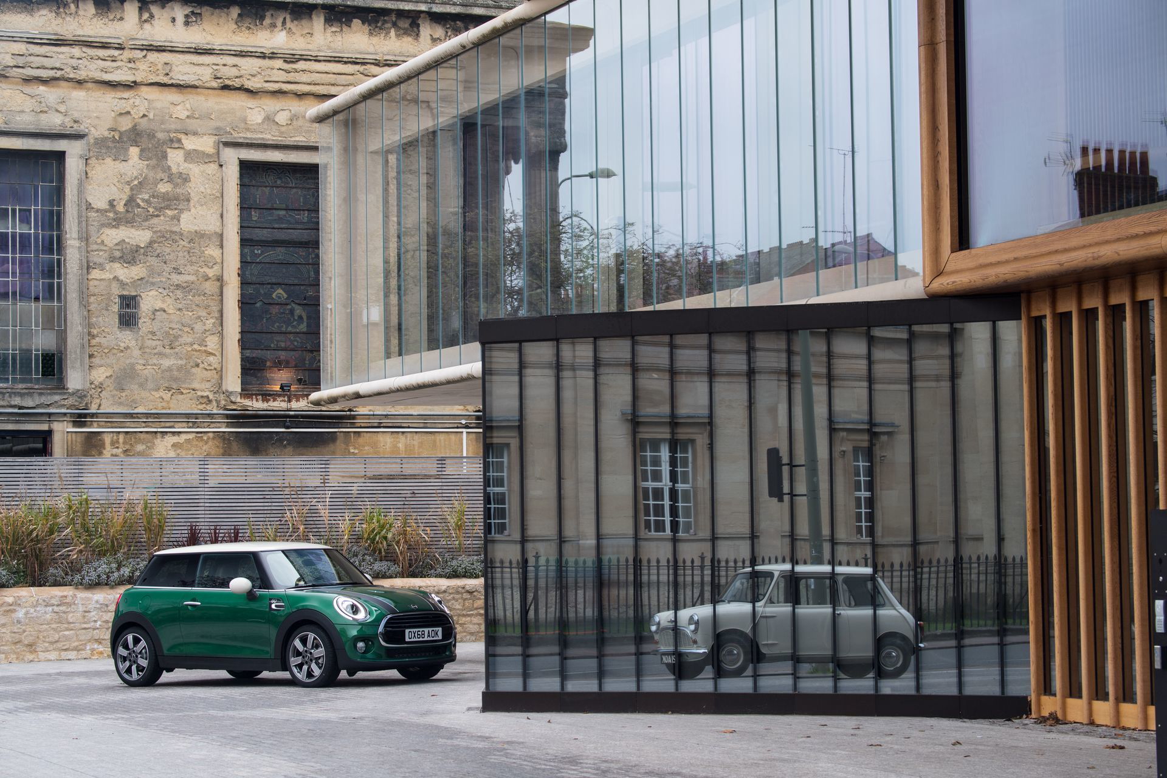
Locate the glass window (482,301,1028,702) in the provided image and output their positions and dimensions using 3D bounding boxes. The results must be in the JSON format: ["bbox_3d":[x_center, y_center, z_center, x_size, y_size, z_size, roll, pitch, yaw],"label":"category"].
[{"bbox_3d":[1.261,0.918,20.021,4.378,3.072,0.200,-2,-4,22],"label":"glass window"}]

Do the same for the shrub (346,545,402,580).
[{"bbox_3d":[-3.020,2.486,37.100,0.800,0.520,0.660,1,-4,-25],"label":"shrub"}]

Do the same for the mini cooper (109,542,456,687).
[{"bbox_3d":[-3.034,2.266,26.207,3.830,1.420,1.760,-4,-5,39],"label":"mini cooper"}]

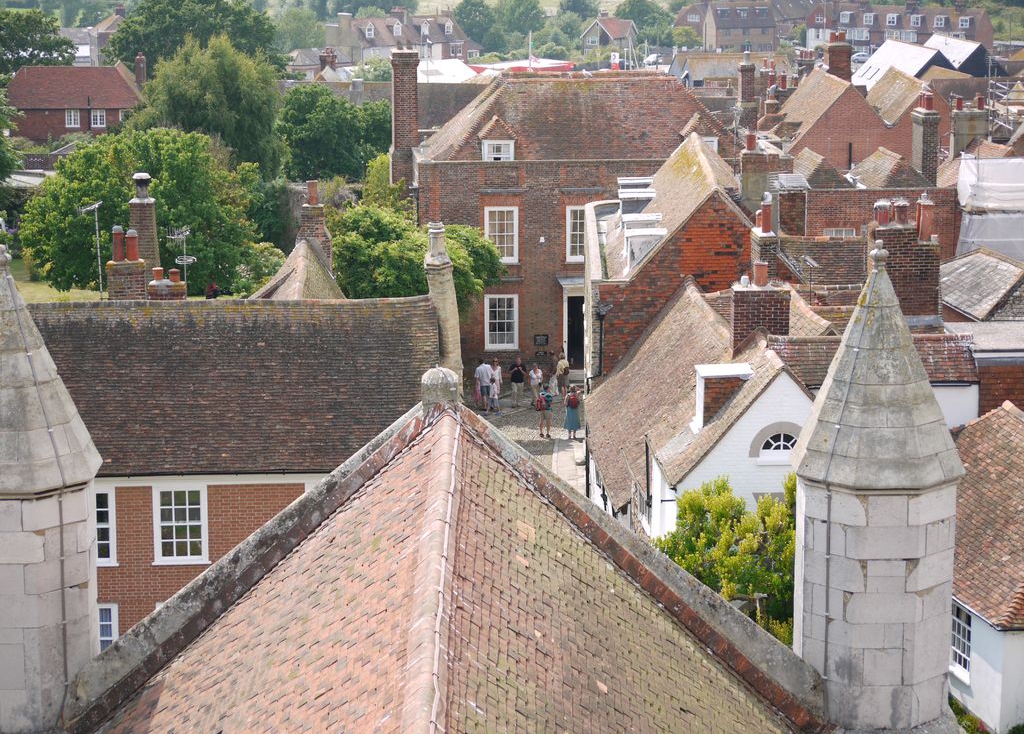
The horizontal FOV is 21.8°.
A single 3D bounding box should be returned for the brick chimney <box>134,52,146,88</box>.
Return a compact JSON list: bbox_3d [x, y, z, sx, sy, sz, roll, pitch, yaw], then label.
[{"bbox_3d":[-25.800,-20.603,185.000,0.770,2.650,0.720,-1,11,-5],"label":"brick chimney"}]

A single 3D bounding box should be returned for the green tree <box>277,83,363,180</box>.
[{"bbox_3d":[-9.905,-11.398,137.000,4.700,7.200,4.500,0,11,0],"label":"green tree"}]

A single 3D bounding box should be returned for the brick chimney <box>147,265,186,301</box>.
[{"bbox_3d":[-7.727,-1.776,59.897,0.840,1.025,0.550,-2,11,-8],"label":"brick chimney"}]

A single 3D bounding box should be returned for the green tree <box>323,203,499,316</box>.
[{"bbox_3d":[-3.040,-1.566,83.668,5.400,6.665,5.000,0,11,0],"label":"green tree"}]

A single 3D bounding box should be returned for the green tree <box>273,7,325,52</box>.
[{"bbox_3d":[-32.477,-49.667,405.000,8.000,10.000,7.800,0,11,0],"label":"green tree"}]

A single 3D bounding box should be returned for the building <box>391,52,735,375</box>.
[{"bbox_3d":[2.063,-5.701,96.982,12.739,11.549,8.300,-1,11,-5],"label":"building"}]

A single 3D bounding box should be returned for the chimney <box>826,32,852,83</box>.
[{"bbox_3d":[15.282,-14.531,125.000,1.050,2.500,1.100,-1,11,-3],"label":"chimney"}]

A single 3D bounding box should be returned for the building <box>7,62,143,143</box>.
[{"bbox_3d":[-28.052,-17.335,174.001,8.878,4.869,5.600,0,11,-2],"label":"building"}]

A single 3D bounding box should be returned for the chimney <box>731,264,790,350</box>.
[{"bbox_3d":[5.189,-1.263,55.600,1.140,1.880,0.720,0,11,0],"label":"chimney"}]

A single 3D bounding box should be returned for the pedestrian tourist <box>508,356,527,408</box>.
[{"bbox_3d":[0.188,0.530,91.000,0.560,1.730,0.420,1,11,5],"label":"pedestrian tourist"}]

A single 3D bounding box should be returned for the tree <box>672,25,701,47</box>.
[{"bbox_3d":[27.856,-52.641,425.361,4.470,3.814,4.246,0,11,0],"label":"tree"}]

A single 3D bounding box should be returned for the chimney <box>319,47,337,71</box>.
[{"bbox_3d":[-11.403,-18.933,165.000,0.950,1.700,0.850,0,11,0],"label":"chimney"}]

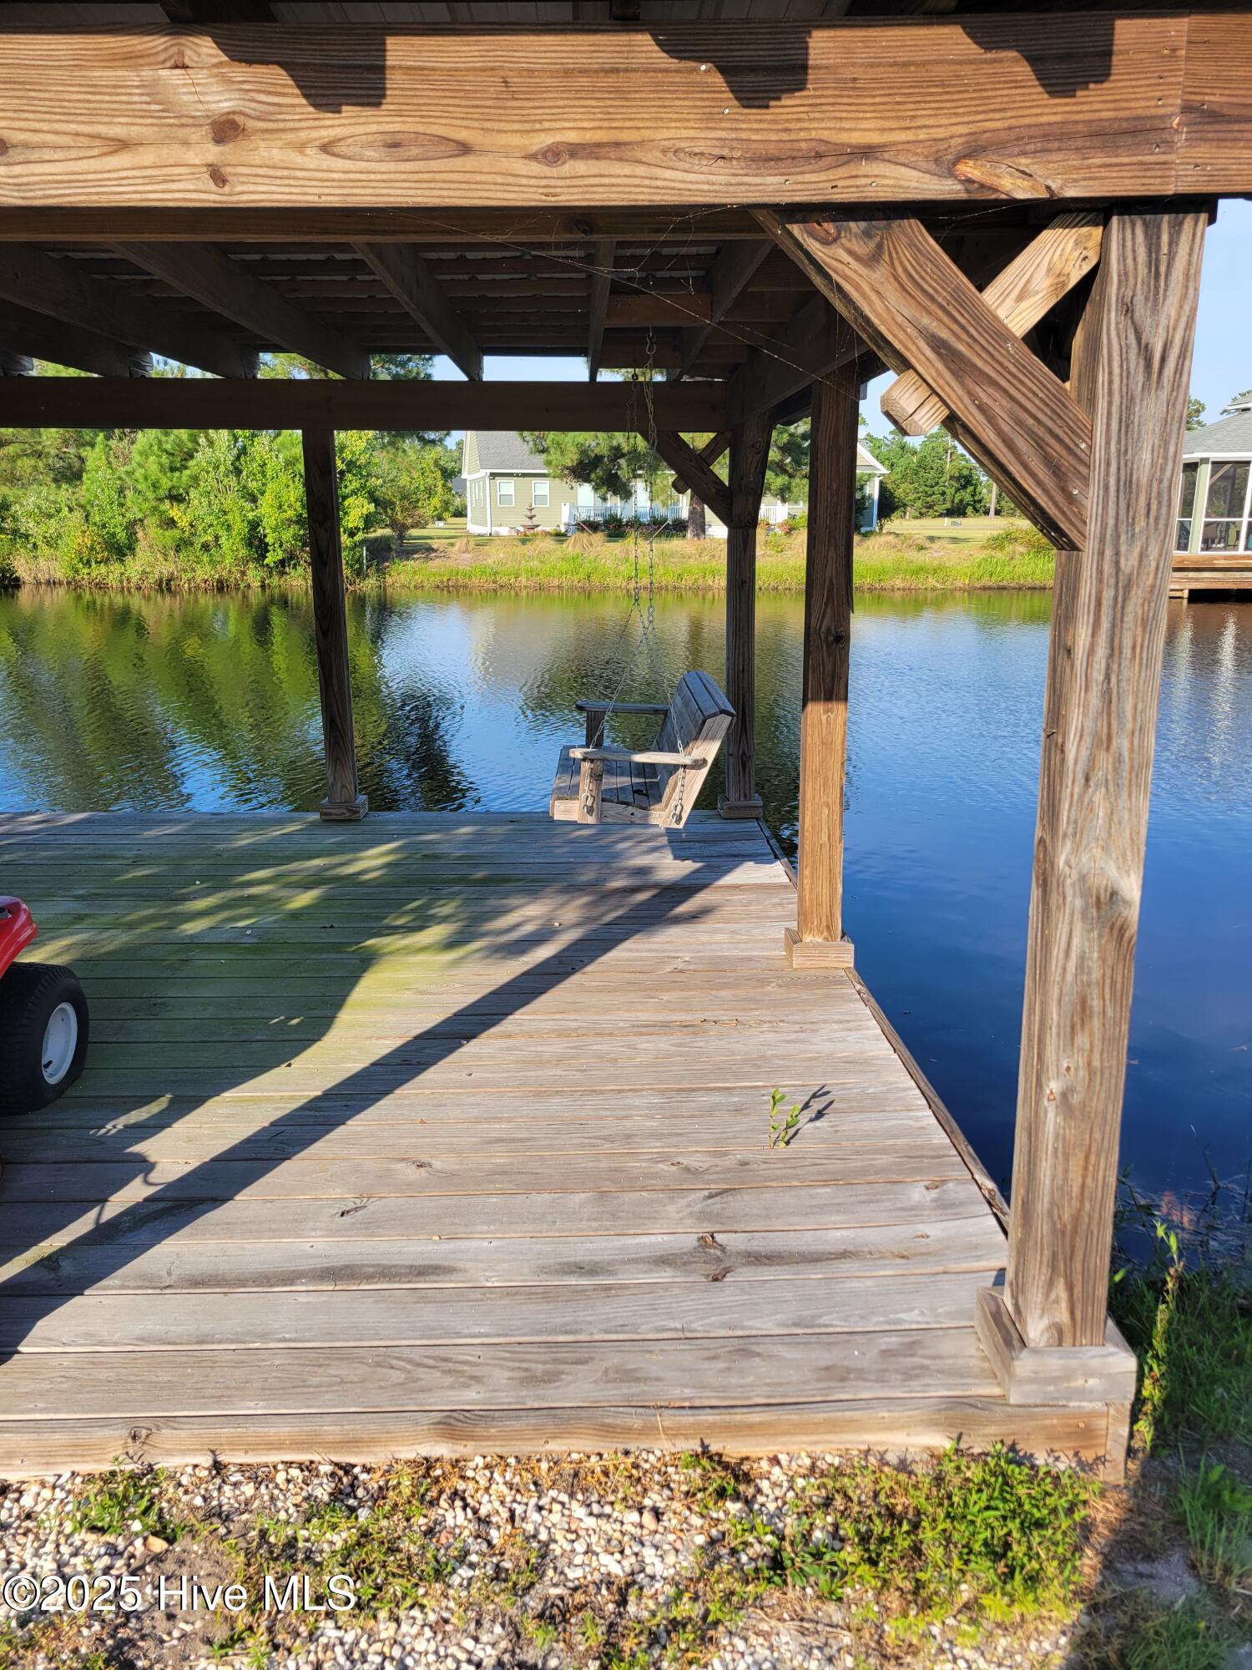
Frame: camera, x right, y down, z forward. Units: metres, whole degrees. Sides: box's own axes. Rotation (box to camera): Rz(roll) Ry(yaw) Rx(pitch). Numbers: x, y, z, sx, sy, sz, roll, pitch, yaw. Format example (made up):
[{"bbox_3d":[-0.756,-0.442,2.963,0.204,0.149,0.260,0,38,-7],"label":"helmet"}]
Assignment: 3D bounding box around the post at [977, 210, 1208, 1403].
[{"bbox_3d":[0.777,0.032,2.111,0.215,1.960,0.215,-1,13,-2],"label":"post"}]

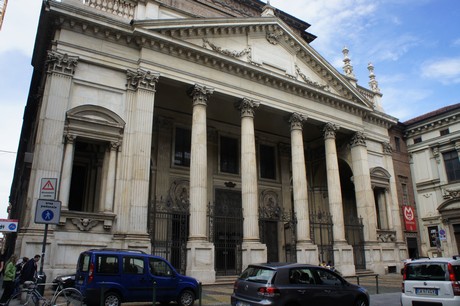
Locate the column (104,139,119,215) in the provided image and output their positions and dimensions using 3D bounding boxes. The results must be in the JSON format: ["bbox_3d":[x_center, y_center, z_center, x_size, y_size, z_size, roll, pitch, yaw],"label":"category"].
[{"bbox_3d":[-7.951,1.590,23.150,0.655,5.008,0.632,10,-21,-31],"label":"column"}]

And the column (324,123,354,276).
[{"bbox_3d":[10.727,4.469,34.870,1.849,15.633,1.755,10,-21,-31],"label":"column"}]

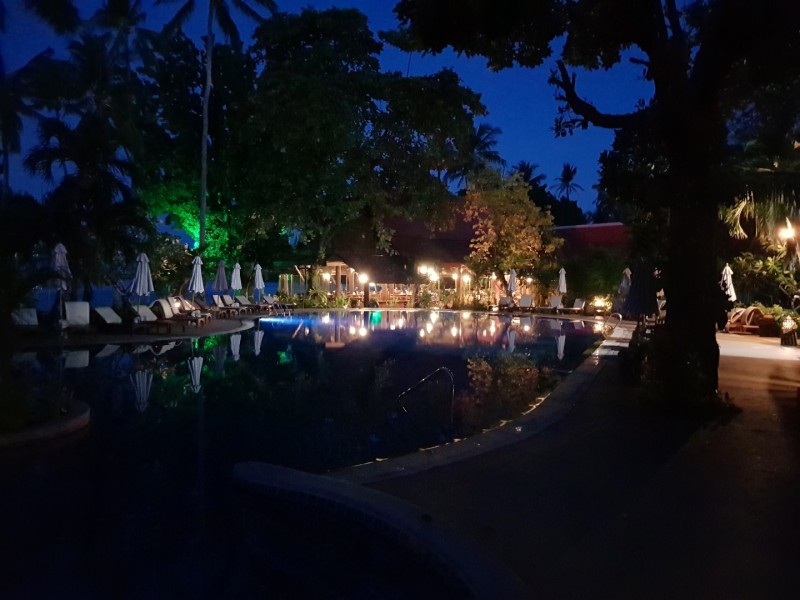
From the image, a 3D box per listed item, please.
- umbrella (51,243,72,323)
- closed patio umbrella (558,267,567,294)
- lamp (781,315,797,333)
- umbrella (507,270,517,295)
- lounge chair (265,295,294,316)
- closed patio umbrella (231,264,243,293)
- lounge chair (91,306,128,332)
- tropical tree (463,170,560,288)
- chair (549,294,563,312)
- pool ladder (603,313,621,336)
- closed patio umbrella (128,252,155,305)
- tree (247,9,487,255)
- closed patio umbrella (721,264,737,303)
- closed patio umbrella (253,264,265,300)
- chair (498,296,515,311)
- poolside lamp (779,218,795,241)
[{"bbox_3d":[-9.310,-0.366,16.541,0.650,2.400,0.650,0,2,-29],"label":"umbrella"},{"bbox_3d":[8.870,-0.542,32.800,0.500,2.350,0.500,1,2,0],"label":"closed patio umbrella"},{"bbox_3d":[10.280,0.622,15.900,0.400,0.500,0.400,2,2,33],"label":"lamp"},{"bbox_3d":[6.650,-0.649,35.641,0.520,2.400,0.520,1,2,11],"label":"umbrella"},{"bbox_3d":[-6.036,0.174,30.100,0.660,0.750,1.850,-1,3,-45],"label":"lounge chair"},{"bbox_3d":[-8.392,-0.718,30.900,0.570,2.350,0.570,1,2,0],"label":"closed patio umbrella"},{"bbox_3d":[-8.746,0.544,18.388,1.800,0.700,0.680,2,2,27],"label":"lounge chair"},{"bbox_3d":[7.051,-3.865,38.000,6.300,8.600,6.000,1,2,0],"label":"tropical tree"},{"bbox_3d":[8.230,0.298,31.700,0.660,0.780,1.850,1,2,15],"label":"chair"},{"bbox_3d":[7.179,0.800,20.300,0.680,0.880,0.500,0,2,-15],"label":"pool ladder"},{"bbox_3d":[-8.141,-0.287,19.041,0.750,2.400,0.750,0,2,-23],"label":"closed patio umbrella"},{"bbox_3d":[-2.340,-8.683,37.500,14.400,17.600,13.000,1,2,0],"label":"tree"},{"bbox_3d":[12.321,-0.147,22.641,0.650,2.400,0.650,2,2,29],"label":"closed patio umbrella"},{"bbox_3d":[-7.668,-0.748,32.541,0.600,2.400,0.600,0,2,-13],"label":"closed patio umbrella"},{"bbox_3d":[6.084,0.153,34.287,0.700,0.780,1.750,1,2,16],"label":"chair"},{"bbox_3d":[10.176,-1.854,15.800,0.380,0.550,0.380,2,2,33],"label":"poolside lamp"}]

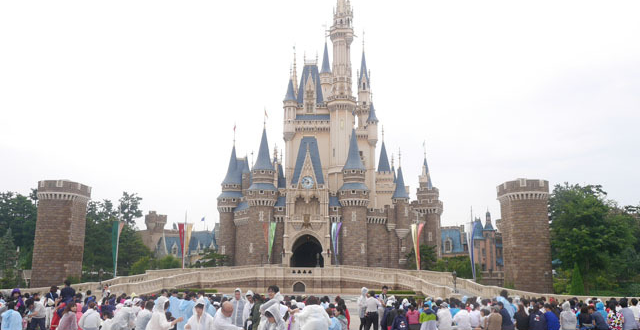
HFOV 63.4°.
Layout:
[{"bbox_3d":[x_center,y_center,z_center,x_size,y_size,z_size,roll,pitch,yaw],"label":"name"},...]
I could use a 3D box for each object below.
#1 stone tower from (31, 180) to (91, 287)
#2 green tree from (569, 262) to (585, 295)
[{"bbox_3d":[-21.306,5.870,42.505,3.400,9.000,3.300,0,-12,2],"label":"stone tower"},{"bbox_3d":[19.502,8.706,39.361,1.250,2.900,1.250,0,-12,2],"label":"green tree"}]

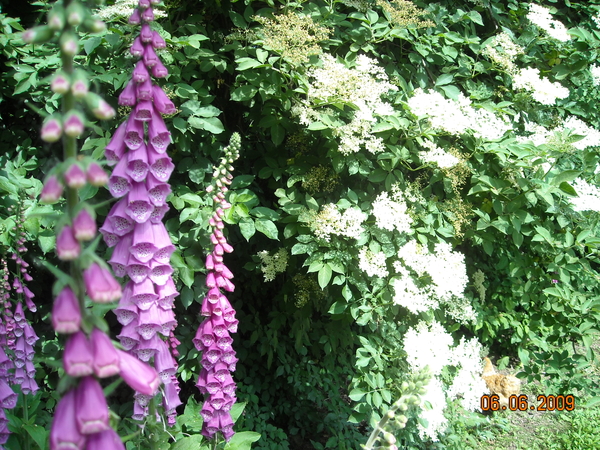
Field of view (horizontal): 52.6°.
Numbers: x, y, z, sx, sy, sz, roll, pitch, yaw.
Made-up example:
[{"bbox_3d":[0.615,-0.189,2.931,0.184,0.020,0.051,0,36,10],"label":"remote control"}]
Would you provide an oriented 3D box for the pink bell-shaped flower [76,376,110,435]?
[{"bbox_3d":[-0.144,0.125,0.420,0.022,0.042,0.027,-7,14,-16],"label":"pink bell-shaped flower"}]

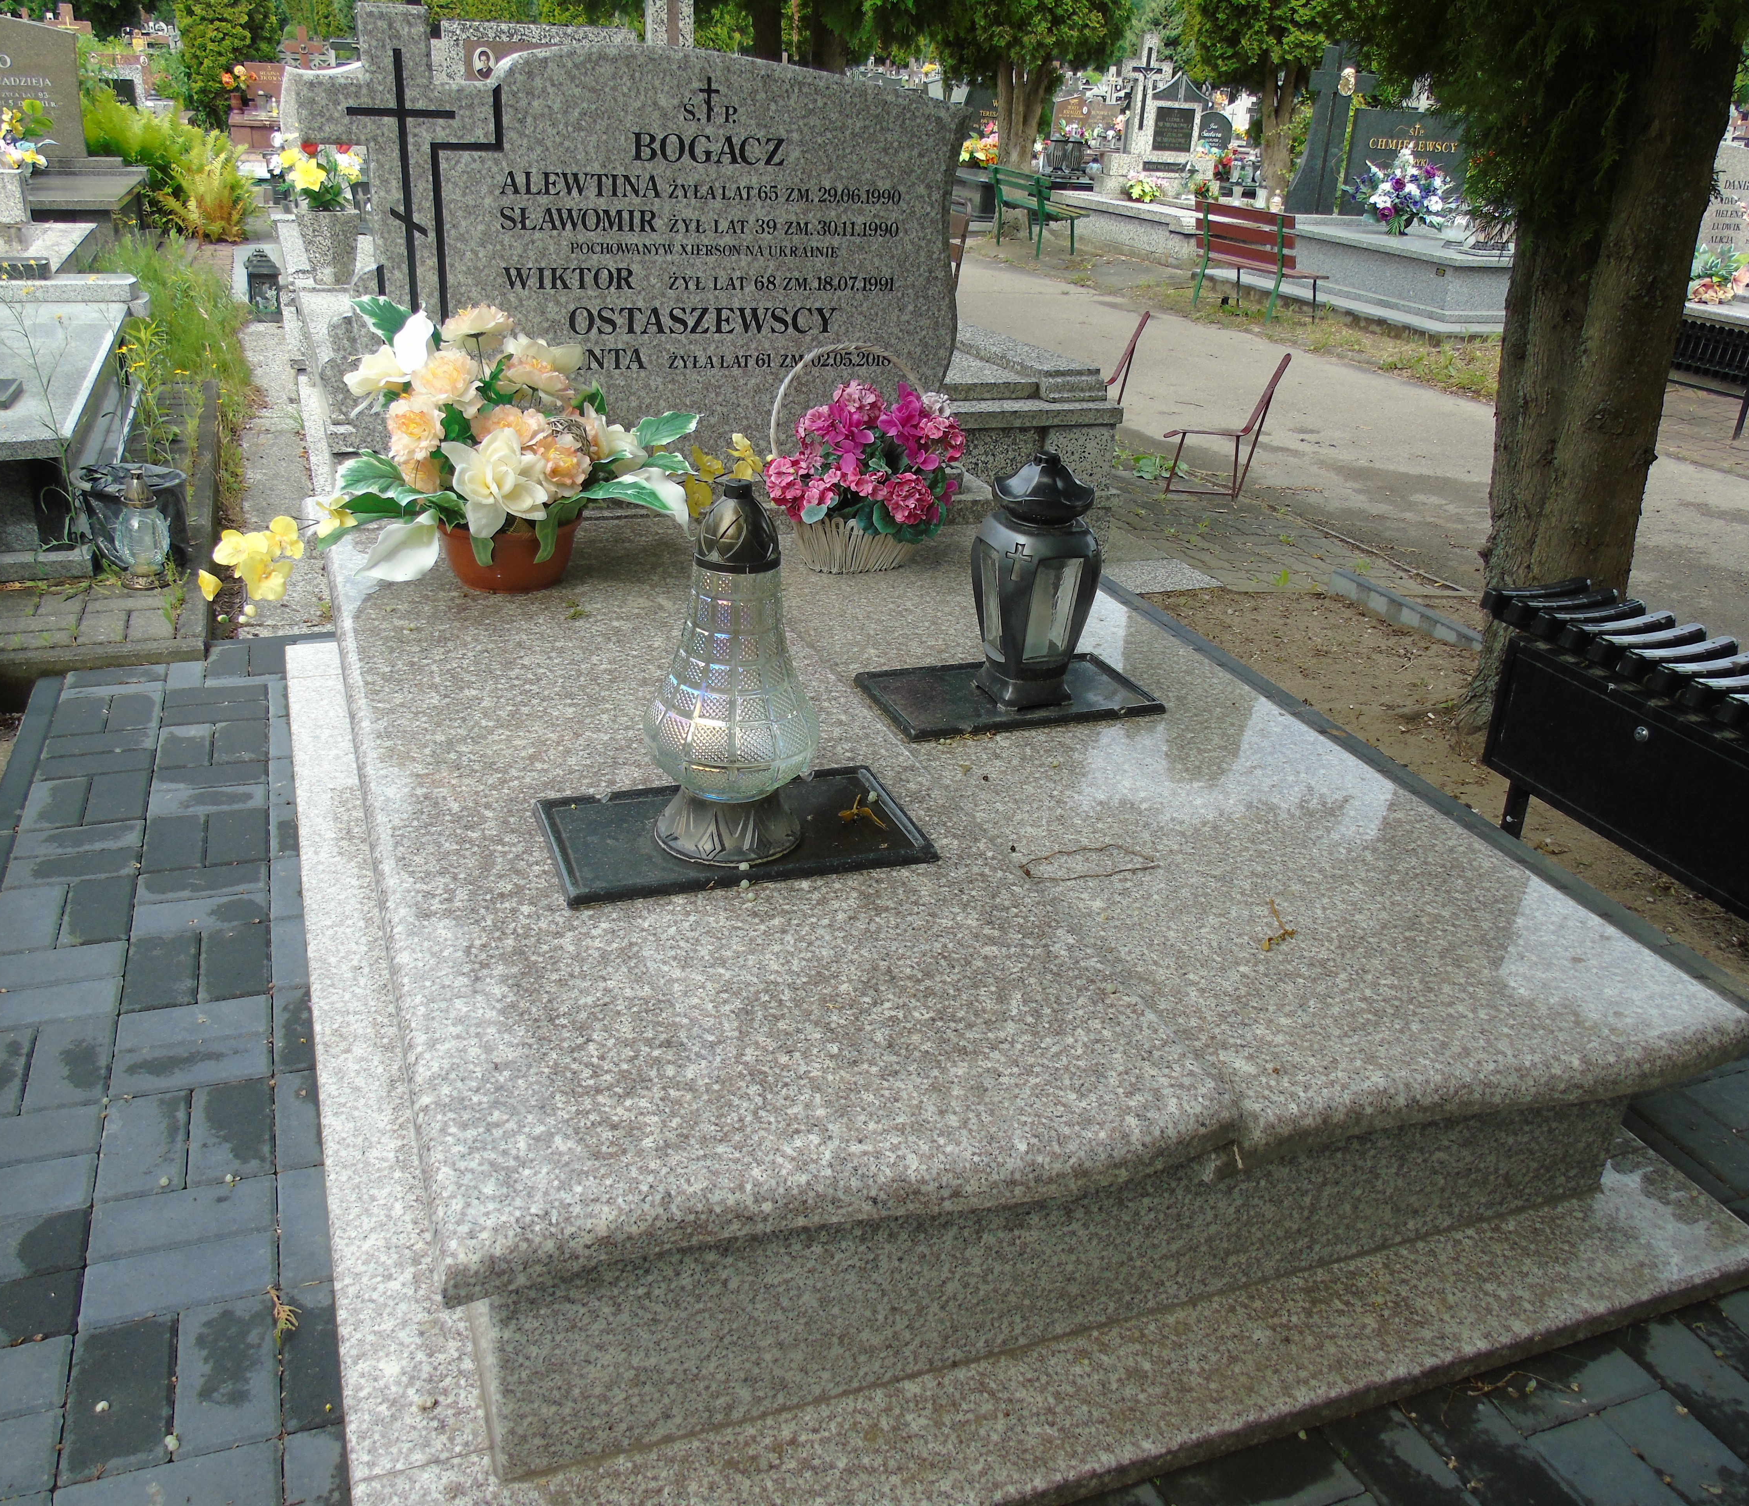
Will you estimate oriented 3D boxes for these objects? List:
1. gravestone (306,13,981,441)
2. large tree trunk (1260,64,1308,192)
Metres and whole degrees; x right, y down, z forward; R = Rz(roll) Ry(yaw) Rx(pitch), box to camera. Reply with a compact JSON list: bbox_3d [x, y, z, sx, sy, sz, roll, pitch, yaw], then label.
[{"bbox_3d":[-0.448,-1.011,3.008,1.360,0.910,0.140,-6,27,-20],"label":"gravestone"},{"bbox_3d":[4.523,-6.888,16.452,0.430,1.750,0.430,-6,25,-20],"label":"large tree trunk"}]

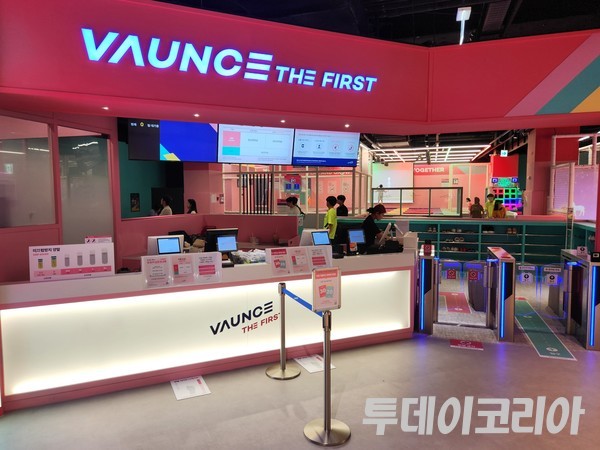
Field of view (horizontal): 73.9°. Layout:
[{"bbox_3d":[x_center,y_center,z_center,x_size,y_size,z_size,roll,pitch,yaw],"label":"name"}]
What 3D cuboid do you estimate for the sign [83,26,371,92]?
[{"bbox_3d":[-0.532,-1.804,4.497,3.400,0.320,0.080,-2,4,-24],"label":"sign"}]

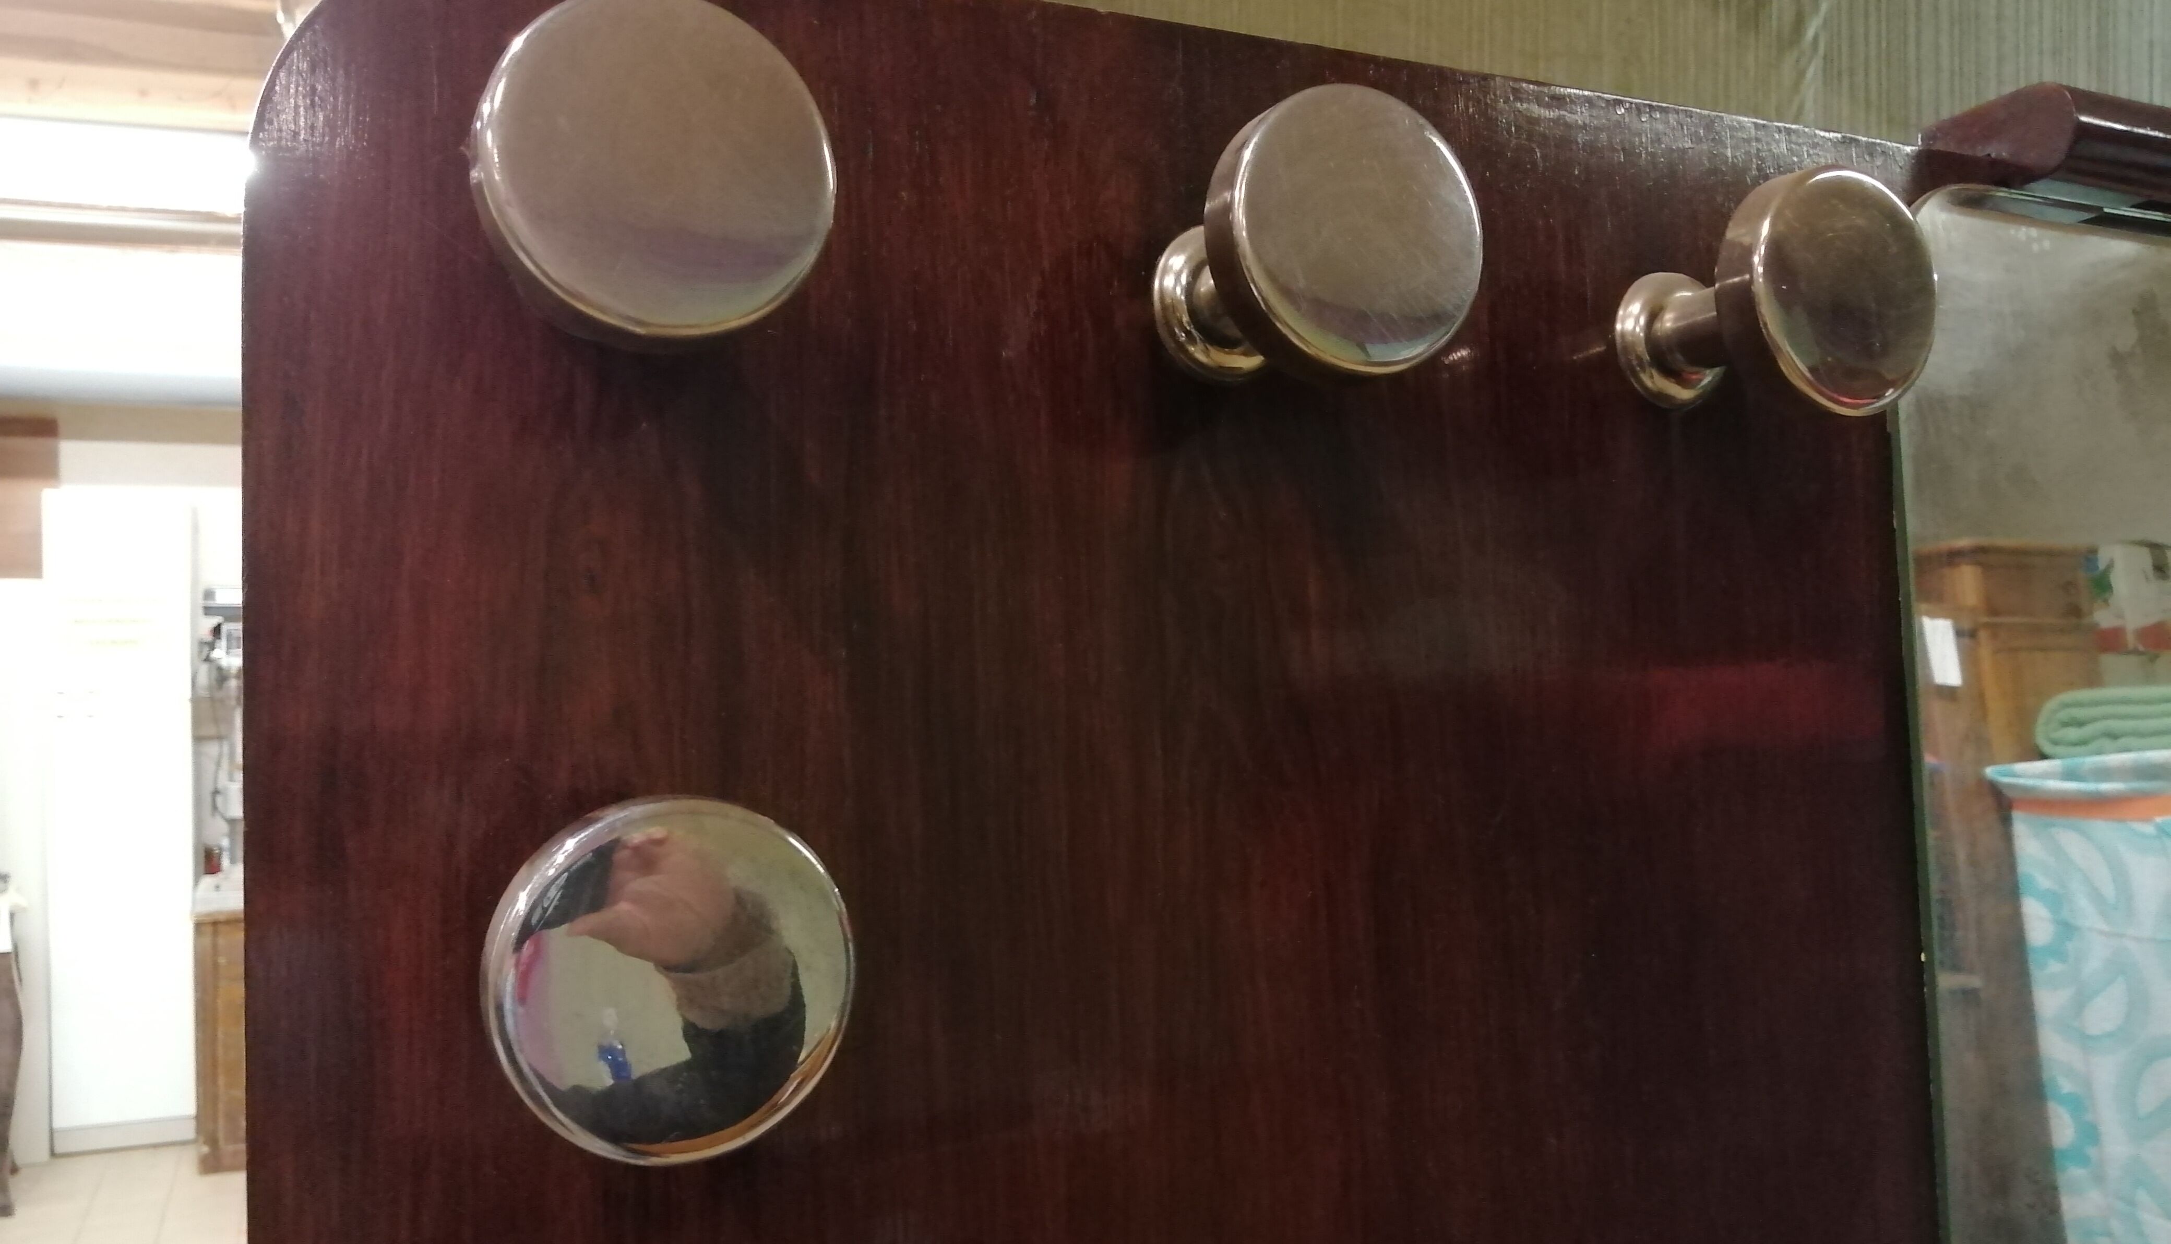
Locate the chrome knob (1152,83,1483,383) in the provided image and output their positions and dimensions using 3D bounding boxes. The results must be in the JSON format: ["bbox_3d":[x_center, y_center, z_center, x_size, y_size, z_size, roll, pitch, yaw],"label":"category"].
[{"bbox_3d":[0.047,-0.082,0.373,0.062,0.062,0.064,0,-3,-24],"label":"chrome knob"}]

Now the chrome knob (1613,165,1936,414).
[{"bbox_3d":[0.178,-0.081,0.431,0.062,0.062,0.064,0,-3,-24],"label":"chrome knob"}]

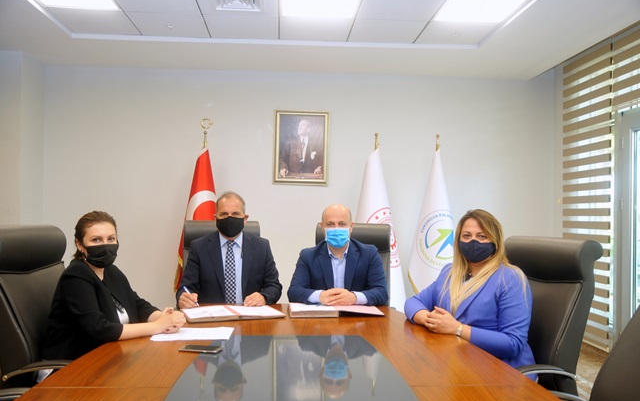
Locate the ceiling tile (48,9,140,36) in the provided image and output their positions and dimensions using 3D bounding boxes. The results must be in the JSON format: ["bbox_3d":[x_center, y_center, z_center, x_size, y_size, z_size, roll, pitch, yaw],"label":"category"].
[{"bbox_3d":[-1.834,-1.463,4.504,0.600,0.020,0.590,1,-1,-3],"label":"ceiling tile"}]

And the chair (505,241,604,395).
[{"bbox_3d":[0.648,0.710,2.102,0.680,1.160,0.620,1,-2,-16],"label":"chair"}]

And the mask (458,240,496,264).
[{"bbox_3d":[0.612,0.202,2.140,0.140,0.098,0.085,0,-2,25],"label":"mask"}]

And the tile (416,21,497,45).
[{"bbox_3d":[1.161,-1.421,4.684,0.600,0.020,0.590,1,-1,-3],"label":"tile"}]

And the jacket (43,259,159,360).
[{"bbox_3d":[-0.870,0.465,2.128,0.360,0.470,0.470,0,-2,21],"label":"jacket"}]

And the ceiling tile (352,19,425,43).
[{"bbox_3d":[0.562,-1.439,4.689,0.600,0.020,0.580,1,-1,-4],"label":"ceiling tile"}]

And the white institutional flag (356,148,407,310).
[{"bbox_3d":[0.561,0.298,5.380,0.540,1.607,0.270,1,-1,-4],"label":"white institutional flag"}]

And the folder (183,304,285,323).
[{"bbox_3d":[-0.427,0.536,2.682,0.470,0.040,0.290,1,-2,-20],"label":"folder"}]

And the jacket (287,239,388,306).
[{"bbox_3d":[0.095,0.486,2.978,0.550,0.560,0.440,1,-1,-4],"label":"jacket"}]

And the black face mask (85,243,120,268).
[{"bbox_3d":[-0.826,0.208,2.080,0.085,0.100,0.135,-1,-2,44],"label":"black face mask"}]

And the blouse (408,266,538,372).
[{"bbox_3d":[0.600,0.481,2.158,0.360,0.480,0.530,2,-2,-37],"label":"blouse"}]

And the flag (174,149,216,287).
[{"bbox_3d":[-1.201,0.284,5.450,0.530,1.603,0.270,1,-1,-4],"label":"flag"}]

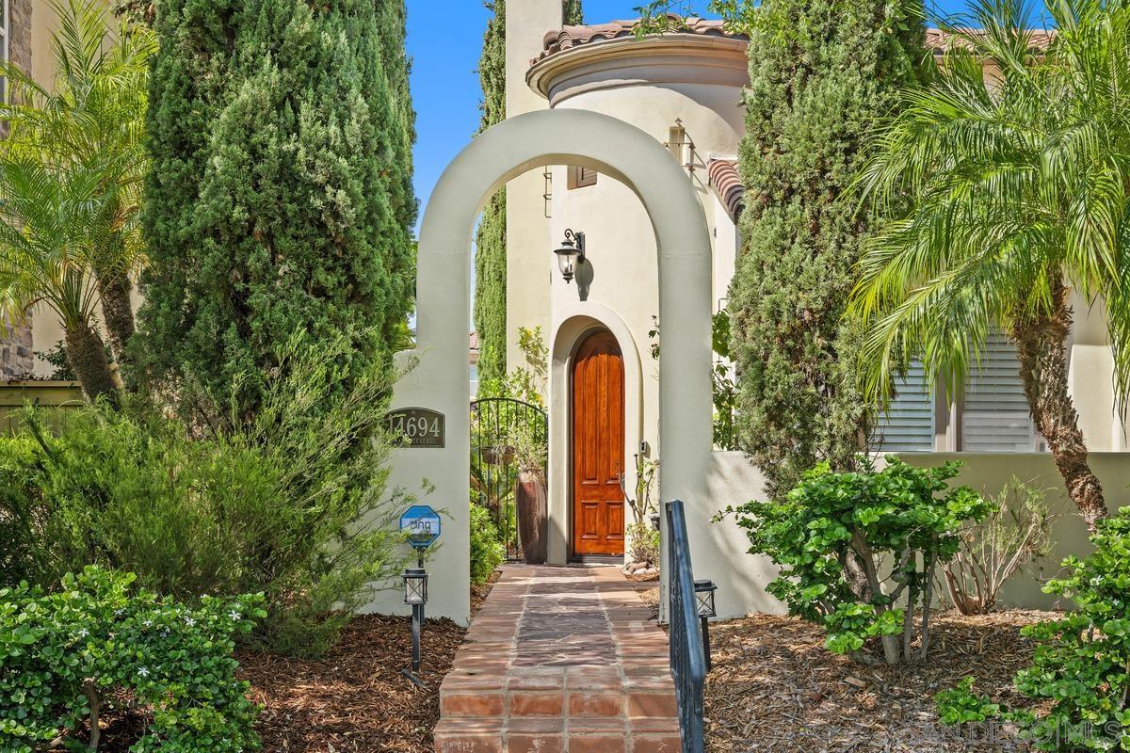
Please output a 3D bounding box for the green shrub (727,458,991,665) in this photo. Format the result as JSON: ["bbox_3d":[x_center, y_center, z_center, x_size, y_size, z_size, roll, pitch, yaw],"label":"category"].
[{"bbox_3d":[1.655,1.040,9.000,1.430,1.130,1.200,0,-2,0],"label":"green shrub"}]

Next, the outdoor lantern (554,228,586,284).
[{"bbox_3d":[0.060,-1.268,16.900,0.350,0.585,0.290,2,-3,-42],"label":"outdoor lantern"}]

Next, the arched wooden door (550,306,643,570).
[{"bbox_3d":[0.307,0.619,17.100,0.400,2.840,1.430,2,-3,-42],"label":"arched wooden door"}]

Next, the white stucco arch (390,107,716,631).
[{"bbox_3d":[-0.127,-0.069,11.100,2.250,3.530,0.420,0,-2,0],"label":"white stucco arch"}]

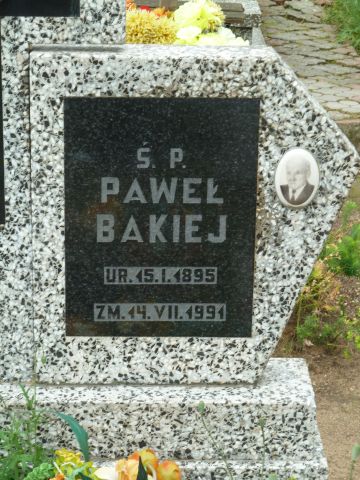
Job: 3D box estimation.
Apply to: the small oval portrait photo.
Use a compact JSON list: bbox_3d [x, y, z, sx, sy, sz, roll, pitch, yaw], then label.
[{"bbox_3d":[0.223,-0.115,2.913,0.084,0.115,0.011,0,20,-2],"label":"small oval portrait photo"}]

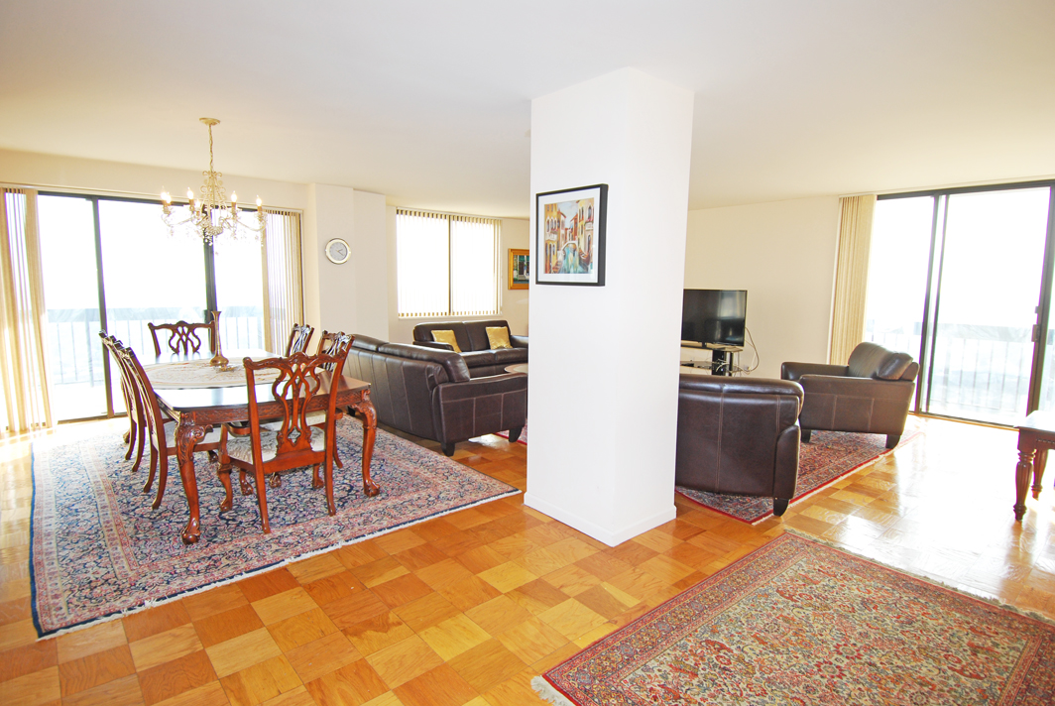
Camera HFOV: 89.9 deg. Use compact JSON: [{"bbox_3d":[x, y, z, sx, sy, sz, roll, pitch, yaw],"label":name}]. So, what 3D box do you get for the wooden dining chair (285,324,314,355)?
[{"bbox_3d":[-2.368,0.266,4.964,0.610,1.010,0.540,-5,8,-41],"label":"wooden dining chair"}]

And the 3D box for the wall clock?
[{"bbox_3d":[-2.224,-1.206,6.222,0.310,0.315,0.050,-5,8,-41],"label":"wall clock"}]

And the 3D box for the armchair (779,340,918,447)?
[{"bbox_3d":[3.096,0.381,5.254,0.960,0.860,1.030,2,6,12],"label":"armchair"}]

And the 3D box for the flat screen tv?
[{"bbox_3d":[2.369,-0.494,7.166,0.080,0.710,1.210,-5,8,-41],"label":"flat screen tv"}]

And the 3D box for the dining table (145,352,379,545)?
[{"bbox_3d":[-2.257,0.497,4.061,1.130,0.745,2.630,-5,8,-41],"label":"dining table"}]

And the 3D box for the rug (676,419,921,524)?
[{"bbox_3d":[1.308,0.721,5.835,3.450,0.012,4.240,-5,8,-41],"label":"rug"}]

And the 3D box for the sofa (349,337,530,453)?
[{"bbox_3d":[-1.046,0.313,5.340,1.000,0.870,2.120,-4,8,-39],"label":"sofa"}]

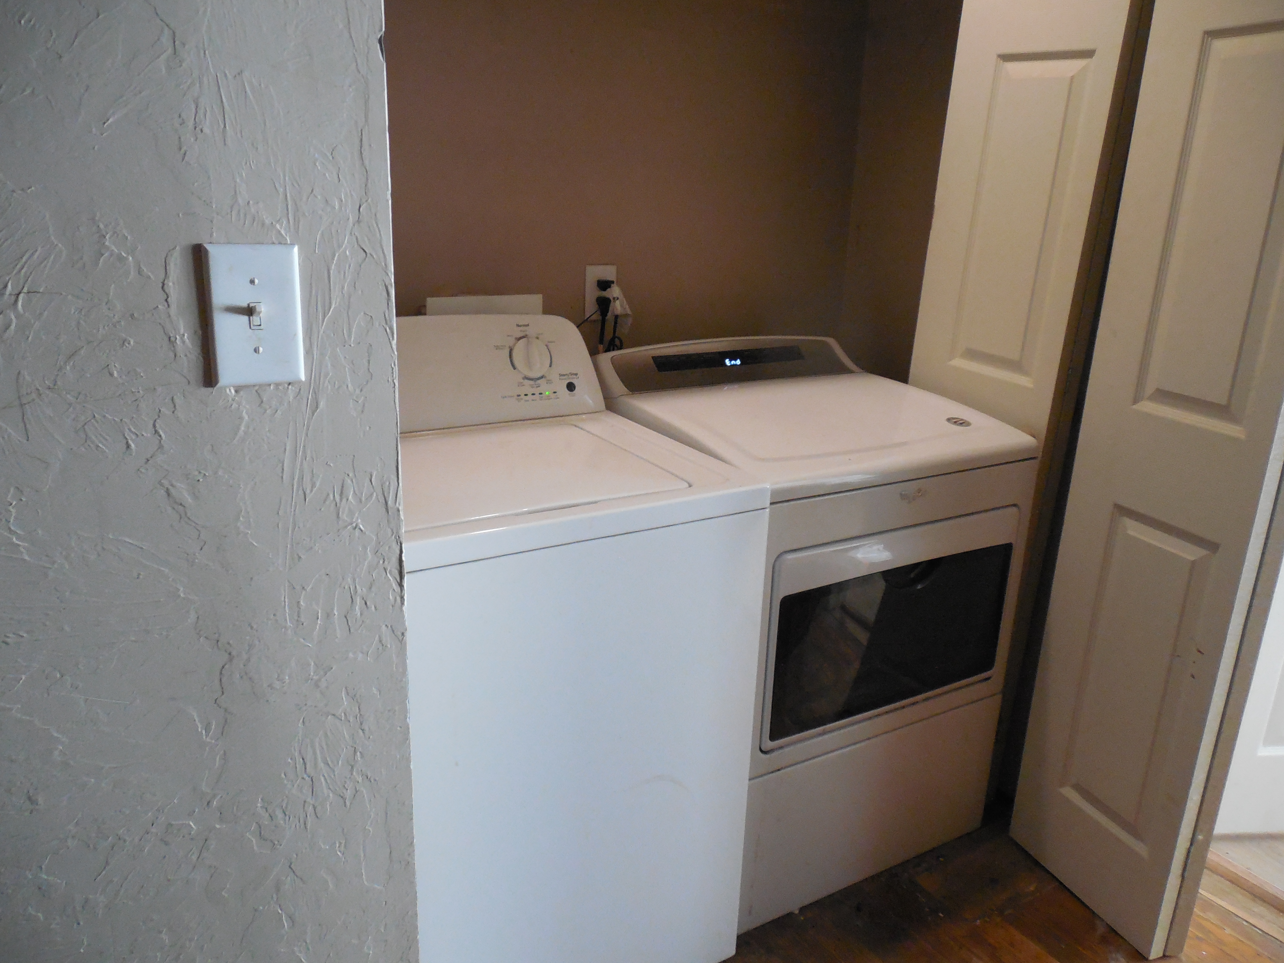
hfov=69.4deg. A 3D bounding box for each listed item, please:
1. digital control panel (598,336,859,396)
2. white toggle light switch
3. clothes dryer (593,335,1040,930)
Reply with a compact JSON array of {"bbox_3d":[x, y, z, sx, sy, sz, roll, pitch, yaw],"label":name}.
[{"bbox_3d":[0.210,-0.270,2.094,0.679,0.083,0.146,-8,20,-29],"label":"digital control panel"},{"bbox_3d":[-0.342,-0.146,0.825,0.079,0.123,0.020,-8,20,-29],"label":"white toggle light switch"},{"bbox_3d":[0.315,0.251,2.038,0.689,1.037,0.696,-8,20,-29],"label":"clothes dryer"}]

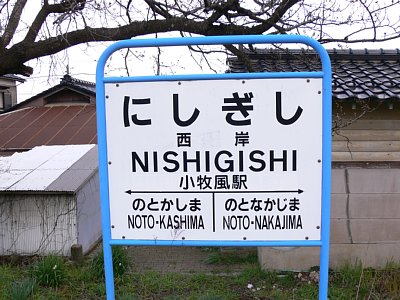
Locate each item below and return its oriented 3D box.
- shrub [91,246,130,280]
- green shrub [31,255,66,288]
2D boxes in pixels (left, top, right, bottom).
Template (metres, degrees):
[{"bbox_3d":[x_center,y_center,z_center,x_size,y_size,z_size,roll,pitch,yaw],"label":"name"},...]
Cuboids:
[{"bbox_3d":[-1.206,1.516,5.450,0.540,0.410,0.500,-1,7,0],"label":"shrub"},{"bbox_3d":[-1.929,1.547,5.150,0.470,0.400,0.450,-1,7,0],"label":"green shrub"}]

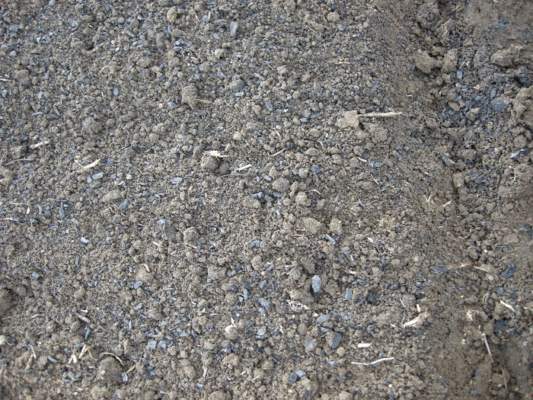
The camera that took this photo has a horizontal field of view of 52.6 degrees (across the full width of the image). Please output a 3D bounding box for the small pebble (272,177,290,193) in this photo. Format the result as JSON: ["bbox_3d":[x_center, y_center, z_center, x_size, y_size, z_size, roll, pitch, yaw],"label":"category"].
[{"bbox_3d":[0.021,-0.022,0.750,0.024,0.016,0.021,0,58,0],"label":"small pebble"}]

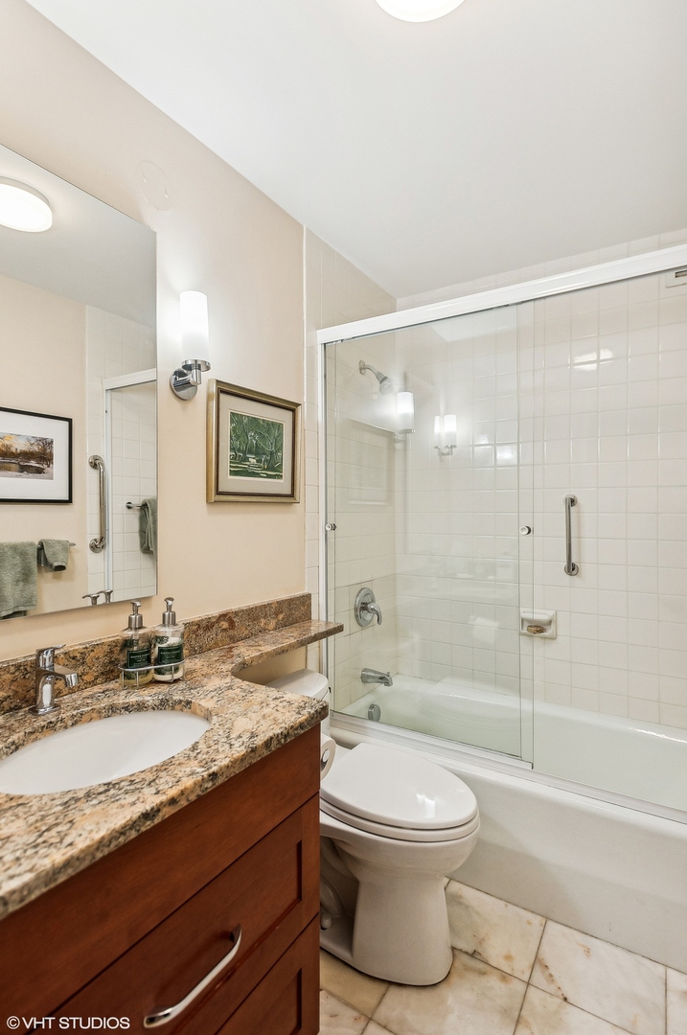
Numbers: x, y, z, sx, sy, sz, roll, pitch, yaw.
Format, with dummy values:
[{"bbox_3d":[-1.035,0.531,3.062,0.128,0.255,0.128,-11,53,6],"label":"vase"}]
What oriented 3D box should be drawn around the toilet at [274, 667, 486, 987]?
[{"bbox_3d":[0.063,0.906,1.543,0.735,0.656,0.400,0,0,32],"label":"toilet"}]

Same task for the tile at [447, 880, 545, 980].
[{"bbox_3d":[0.425,1.239,1.478,0.306,0.010,0.255,0,0,32],"label":"tile"}]

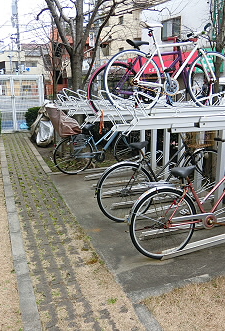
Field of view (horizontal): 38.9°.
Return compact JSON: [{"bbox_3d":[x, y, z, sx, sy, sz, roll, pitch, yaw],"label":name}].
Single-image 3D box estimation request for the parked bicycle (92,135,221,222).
[{"bbox_3d":[0.626,0.057,3.649,1.750,1.030,0.550,-10,16,-17],"label":"parked bicycle"}]

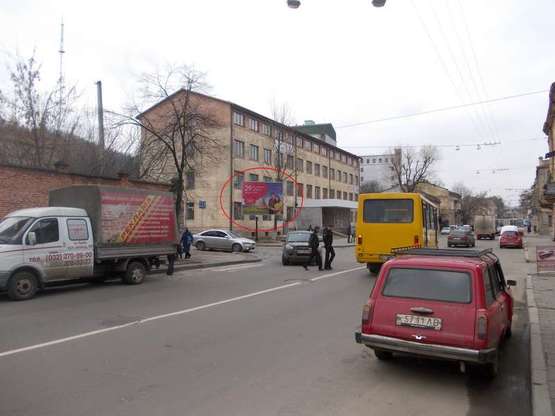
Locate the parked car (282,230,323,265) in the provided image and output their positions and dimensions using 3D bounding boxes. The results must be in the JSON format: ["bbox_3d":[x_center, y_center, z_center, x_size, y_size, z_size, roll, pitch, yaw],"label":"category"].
[{"bbox_3d":[1.073,1.952,21.477,1.750,1.510,4.200,0,-2,0],"label":"parked car"}]

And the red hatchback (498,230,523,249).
[{"bbox_3d":[20.445,2.713,39.162,1.680,1.480,4.000,-1,-3,29],"label":"red hatchback"}]

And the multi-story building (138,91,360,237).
[{"bbox_3d":[-0.557,-4.158,69.449,14.000,17.200,41.500,-2,-3,30],"label":"multi-story building"}]

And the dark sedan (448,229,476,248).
[{"bbox_3d":[16.323,2.682,39.338,1.750,1.480,4.400,-1,-3,29],"label":"dark sedan"}]

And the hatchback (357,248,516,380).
[{"bbox_3d":[2.690,1.430,7.031,1.640,1.490,4.100,-1,-3,30],"label":"hatchback"}]

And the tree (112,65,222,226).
[{"bbox_3d":[-6.315,-2.770,26.158,6.200,11.000,6.000,1,-3,-14],"label":"tree"}]

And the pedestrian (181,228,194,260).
[{"bbox_3d":[-4.793,1.856,23.839,0.600,1.660,0.420,-2,-3,37],"label":"pedestrian"}]

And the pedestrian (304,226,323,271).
[{"bbox_3d":[1.487,1.698,18.434,0.700,1.790,0.520,0,-2,20],"label":"pedestrian"}]

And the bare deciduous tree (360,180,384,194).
[{"bbox_3d":[20.109,-0.155,95.111,7.000,12.000,7.000,-1,-3,29],"label":"bare deciduous tree"}]

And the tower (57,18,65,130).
[{"bbox_3d":[-290.107,-169.494,608.587,10.000,170.000,10.000,-2,-3,30],"label":"tower"}]

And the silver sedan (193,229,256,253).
[{"bbox_3d":[-3.760,2.259,30.881,4.600,1.460,1.800,0,-2,22],"label":"silver sedan"}]

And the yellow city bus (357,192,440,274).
[{"bbox_3d":[5.505,1.172,19.252,2.300,2.970,7.300,-1,-2,25],"label":"yellow city bus"}]

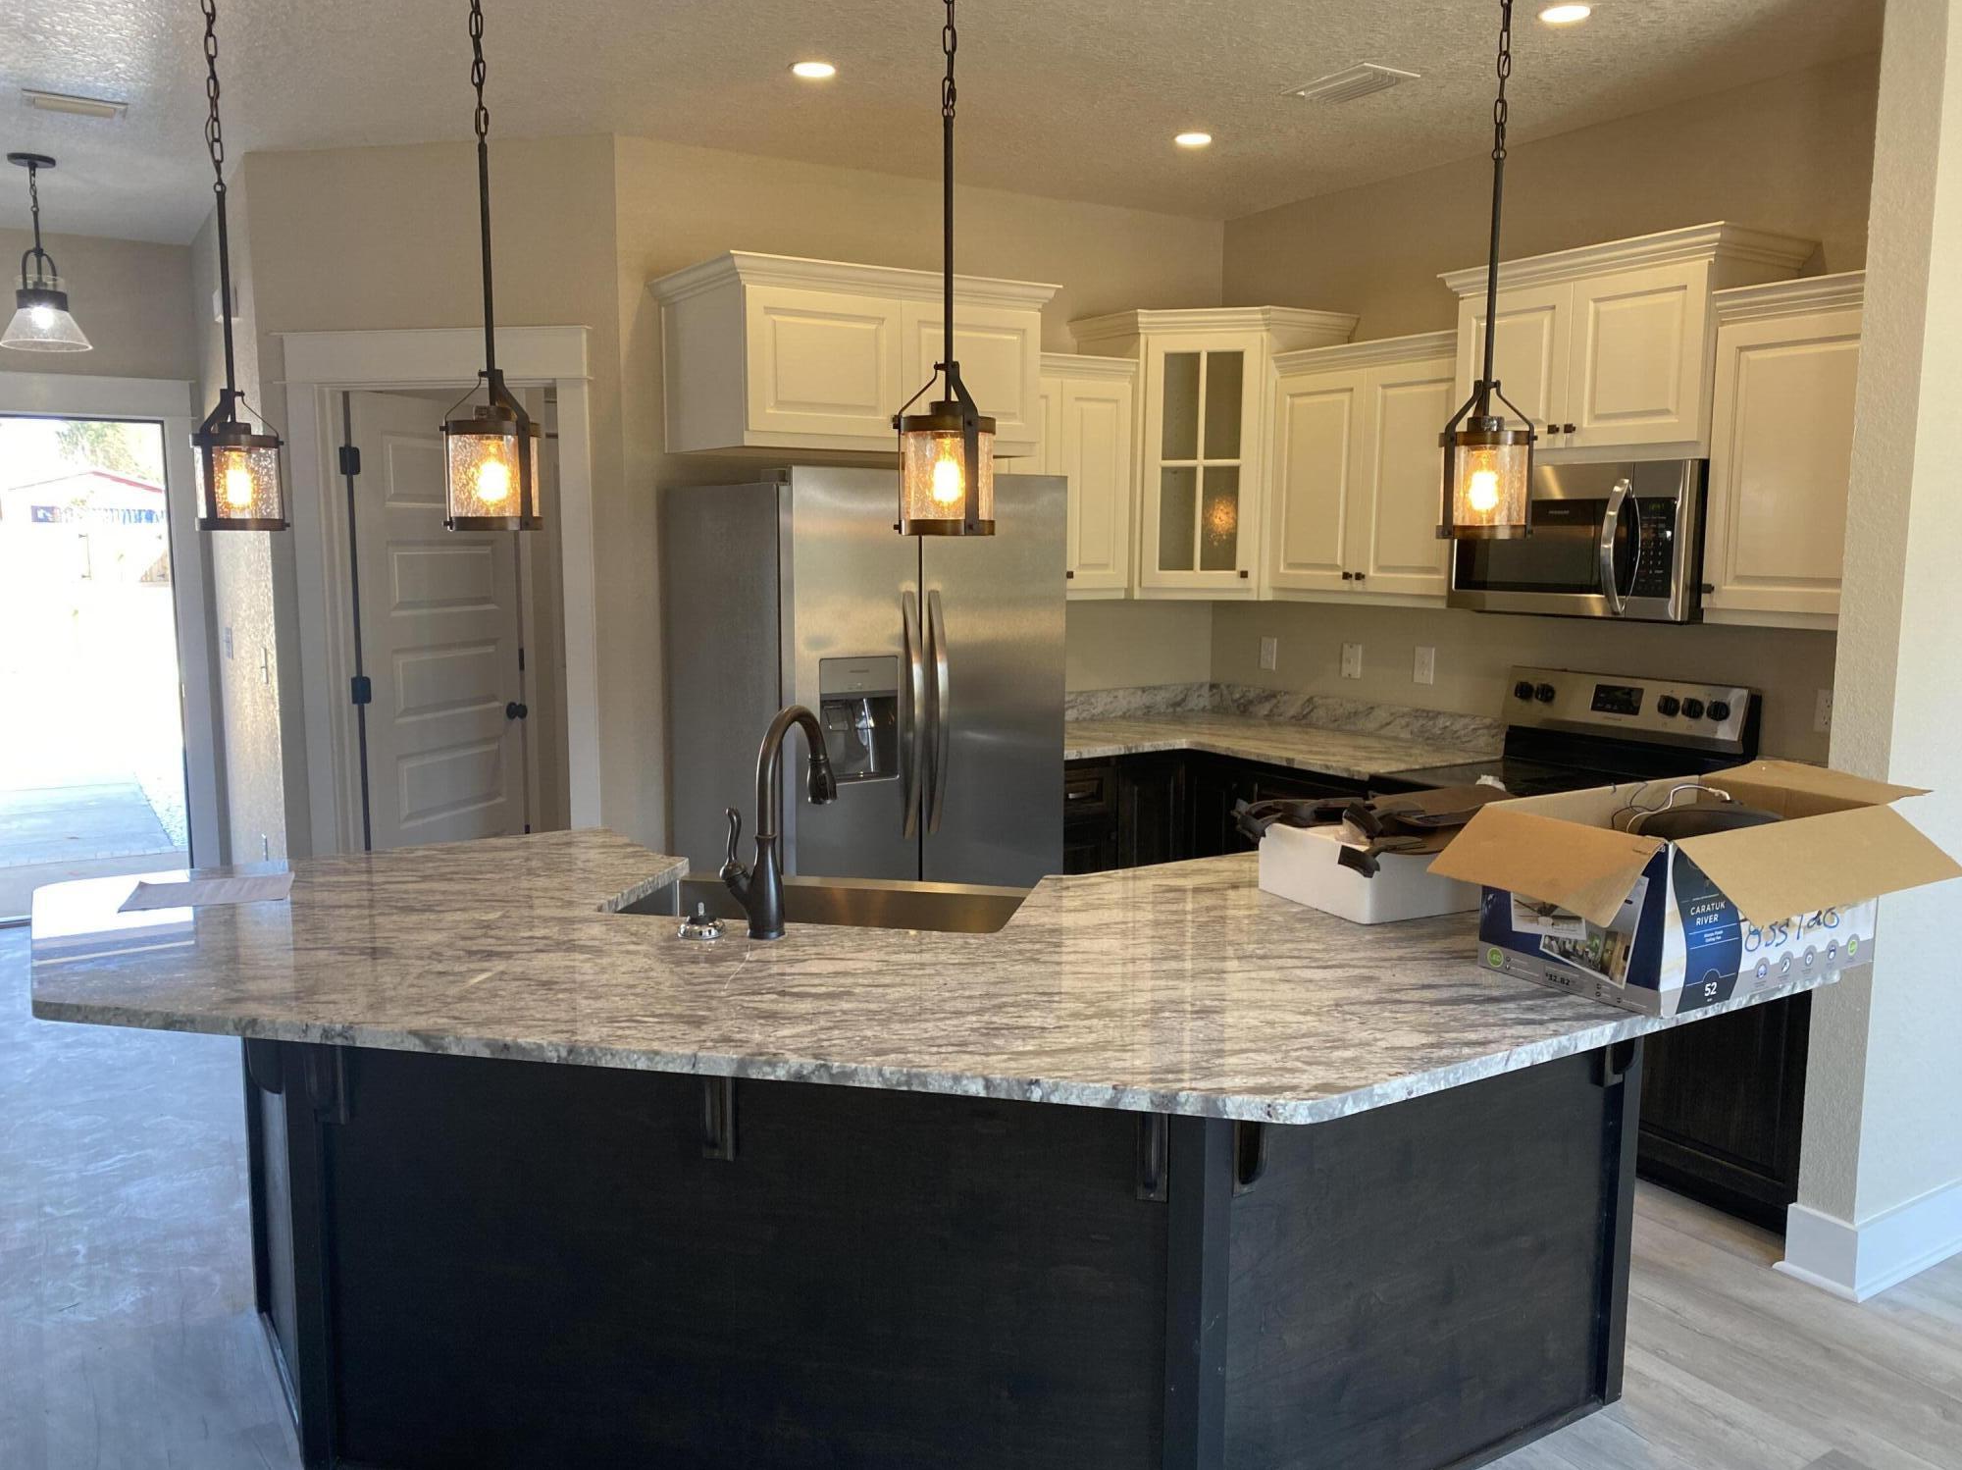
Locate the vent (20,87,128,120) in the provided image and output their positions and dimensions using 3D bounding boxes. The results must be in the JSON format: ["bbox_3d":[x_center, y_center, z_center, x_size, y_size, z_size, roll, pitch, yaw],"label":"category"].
[{"bbox_3d":[-2.515,-1.743,4.099,0.250,0.018,0.190,-4,9,-31],"label":"vent"}]

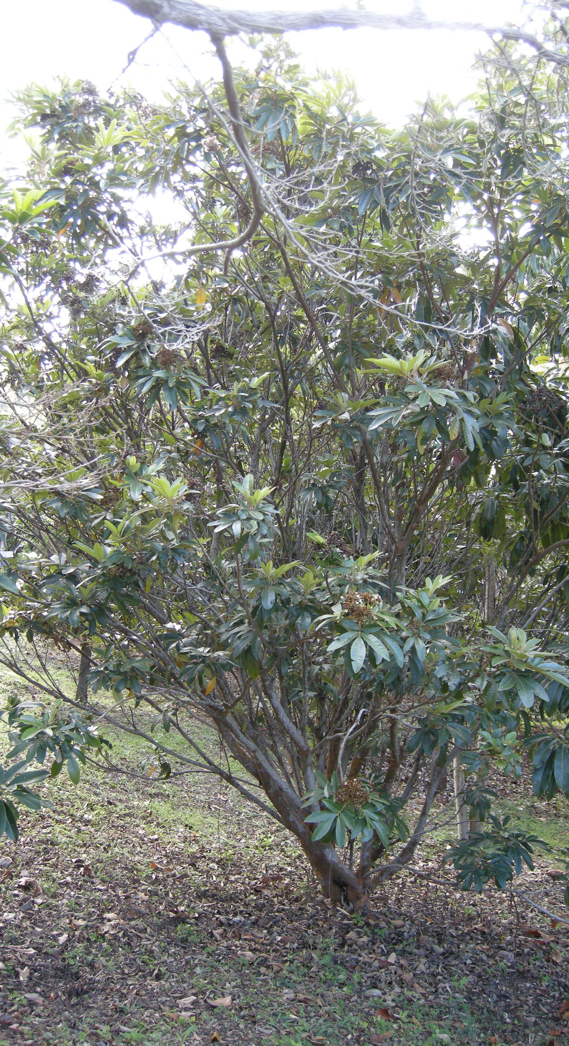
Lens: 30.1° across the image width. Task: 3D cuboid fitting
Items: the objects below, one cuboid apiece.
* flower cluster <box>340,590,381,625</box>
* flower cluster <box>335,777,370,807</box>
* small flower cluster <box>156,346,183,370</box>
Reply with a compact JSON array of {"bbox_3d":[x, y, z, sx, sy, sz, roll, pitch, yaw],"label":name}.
[{"bbox_3d":[0.293,0.322,4.050,0.156,0.128,0.144,0,-2,0],"label":"flower cluster"},{"bbox_3d":[0.282,1.119,4.400,0.146,0.120,0.134,0,-2,0],"label":"flower cluster"},{"bbox_3d":[-0.512,-0.735,4.700,0.127,0.104,0.117,0,-2,0],"label":"small flower cluster"}]

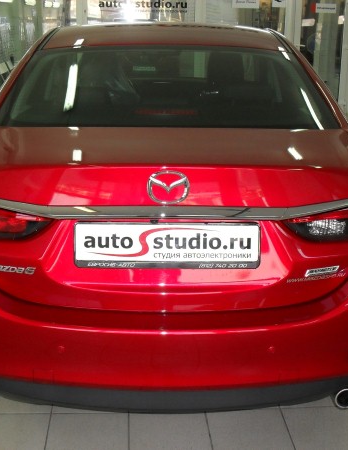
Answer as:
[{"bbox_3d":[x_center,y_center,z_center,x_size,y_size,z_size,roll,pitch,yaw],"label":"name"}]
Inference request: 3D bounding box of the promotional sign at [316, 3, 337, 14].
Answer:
[{"bbox_3d":[2.445,-3.467,9.728,0.321,0.165,0.020,0,19,-4],"label":"promotional sign"}]

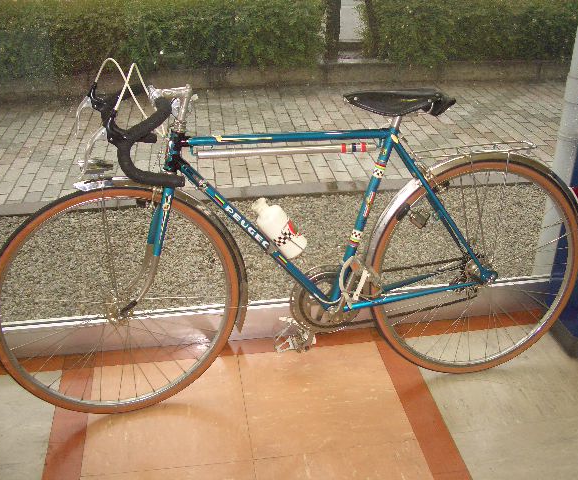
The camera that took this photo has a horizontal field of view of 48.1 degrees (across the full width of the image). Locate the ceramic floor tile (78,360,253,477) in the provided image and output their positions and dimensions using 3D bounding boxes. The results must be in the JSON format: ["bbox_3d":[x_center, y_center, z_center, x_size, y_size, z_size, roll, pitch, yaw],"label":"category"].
[{"bbox_3d":[-0.351,0.498,1.893,0.452,0.008,0.450,-4,28,-8],"label":"ceramic floor tile"}]

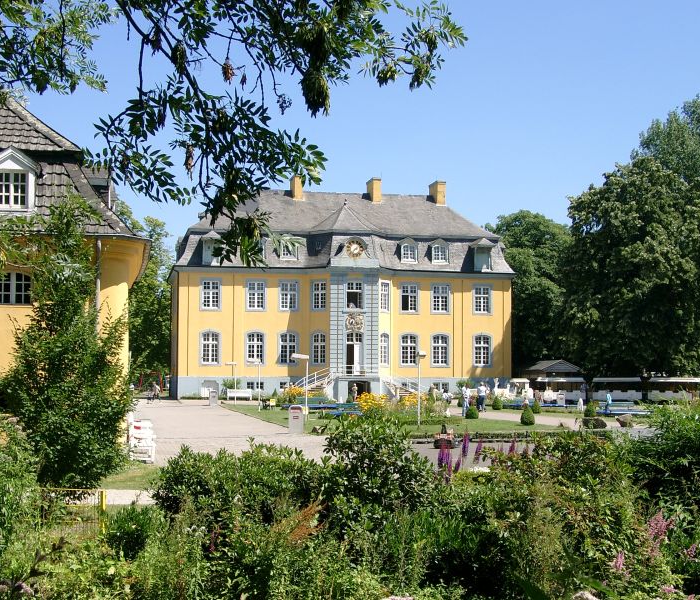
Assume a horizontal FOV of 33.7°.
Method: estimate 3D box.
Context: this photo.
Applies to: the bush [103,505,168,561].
[{"bbox_3d":[-2.278,2.439,12.295,0.600,0.560,0.580,1,-4,-11],"label":"bush"}]

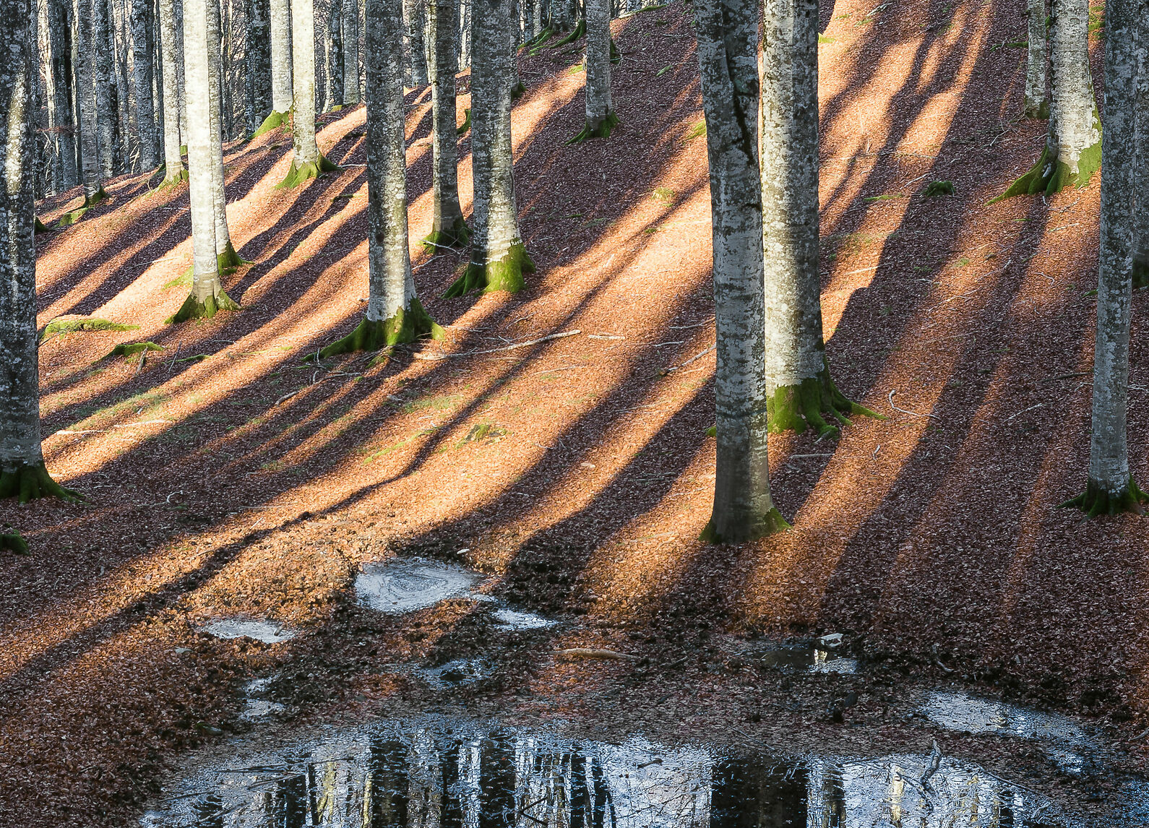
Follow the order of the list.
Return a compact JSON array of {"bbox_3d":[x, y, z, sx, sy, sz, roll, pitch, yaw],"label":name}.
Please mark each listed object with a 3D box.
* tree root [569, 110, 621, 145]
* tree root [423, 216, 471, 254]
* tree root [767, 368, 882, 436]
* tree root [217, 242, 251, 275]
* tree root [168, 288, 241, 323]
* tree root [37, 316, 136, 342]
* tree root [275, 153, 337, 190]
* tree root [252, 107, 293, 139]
[{"bbox_3d":[0.327,-4.779,60.000,0.860,0.500,0.720,0,10,0],"label":"tree root"},{"bbox_3d":[-1.555,-2.191,44.006,0.579,0.380,0.550,0,12,-2],"label":"tree root"},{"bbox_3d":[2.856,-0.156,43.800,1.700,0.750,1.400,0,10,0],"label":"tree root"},{"bbox_3d":[-5.110,-2.280,53.000,0.800,0.420,0.700,0,10,0],"label":"tree root"},{"bbox_3d":[-4.260,-1.238,41.448,0.841,0.275,0.750,-1,12,-6],"label":"tree root"},{"bbox_3d":[-5.489,-0.963,40.689,1.086,0.211,0.450,-2,12,-8],"label":"tree root"},{"bbox_3d":[-4.380,-3.979,59.000,1.000,0.520,0.850,0,10,0],"label":"tree root"},{"bbox_3d":[-5.245,-5.077,63.000,0.800,0.500,0.720,0,10,0],"label":"tree root"}]

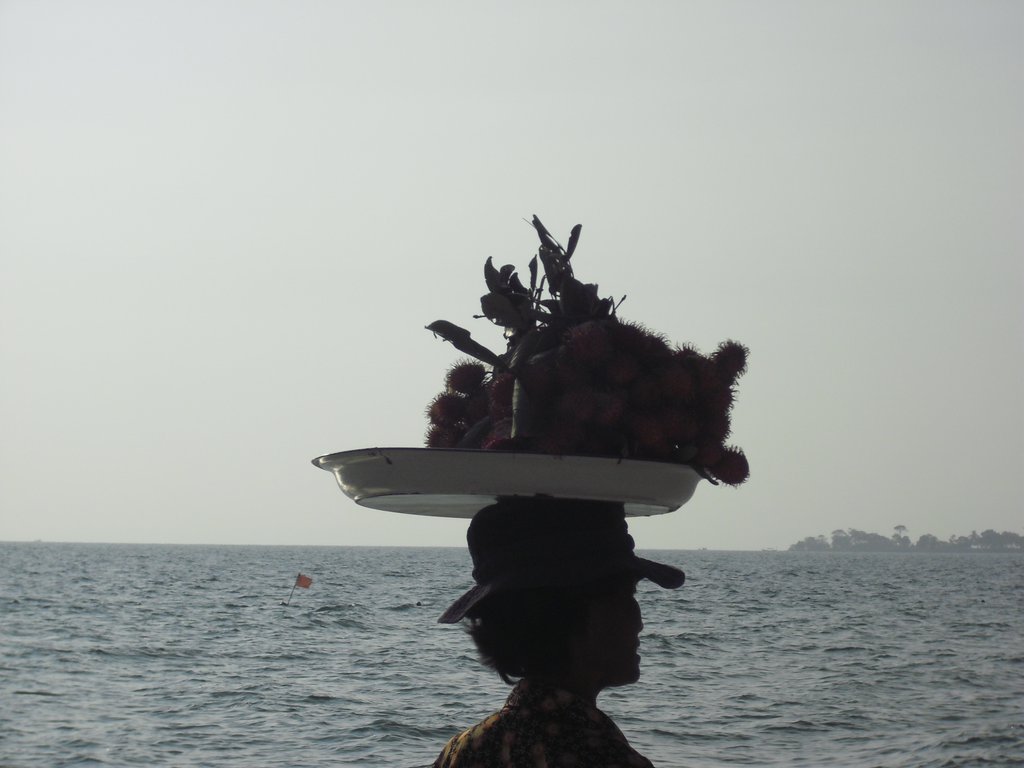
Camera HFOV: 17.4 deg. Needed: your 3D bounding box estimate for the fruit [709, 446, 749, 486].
[{"bbox_3d":[0.263,0.100,4.060,0.049,0.049,0.049,1,-3,0],"label":"fruit"}]

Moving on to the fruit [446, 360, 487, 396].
[{"bbox_3d":[-0.057,-0.007,4.220,0.051,0.045,0.048,1,-3,0],"label":"fruit"}]

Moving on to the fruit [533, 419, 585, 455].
[{"bbox_3d":[0.054,0.064,3.970,0.055,0.046,0.051,1,-3,0],"label":"fruit"}]

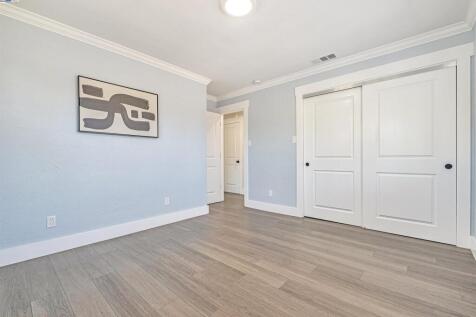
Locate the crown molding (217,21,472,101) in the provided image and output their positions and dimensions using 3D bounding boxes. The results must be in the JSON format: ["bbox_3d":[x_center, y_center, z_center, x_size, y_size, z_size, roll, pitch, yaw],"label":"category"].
[{"bbox_3d":[0.984,-1.412,3.449,4.060,0.085,0.080,0,0,42],"label":"crown molding"}]

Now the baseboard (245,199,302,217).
[{"bbox_3d":[0.621,0.946,3.810,1.120,0.140,0.017,0,0,42],"label":"baseboard"}]

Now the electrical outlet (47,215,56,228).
[{"bbox_3d":[-1.977,0.671,2.107,0.008,0.115,0.072,0,0,42],"label":"electrical outlet"}]

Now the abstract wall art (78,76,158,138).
[{"bbox_3d":[-1.512,-0.626,2.626,0.030,0.638,0.945,0,0,42],"label":"abstract wall art"}]

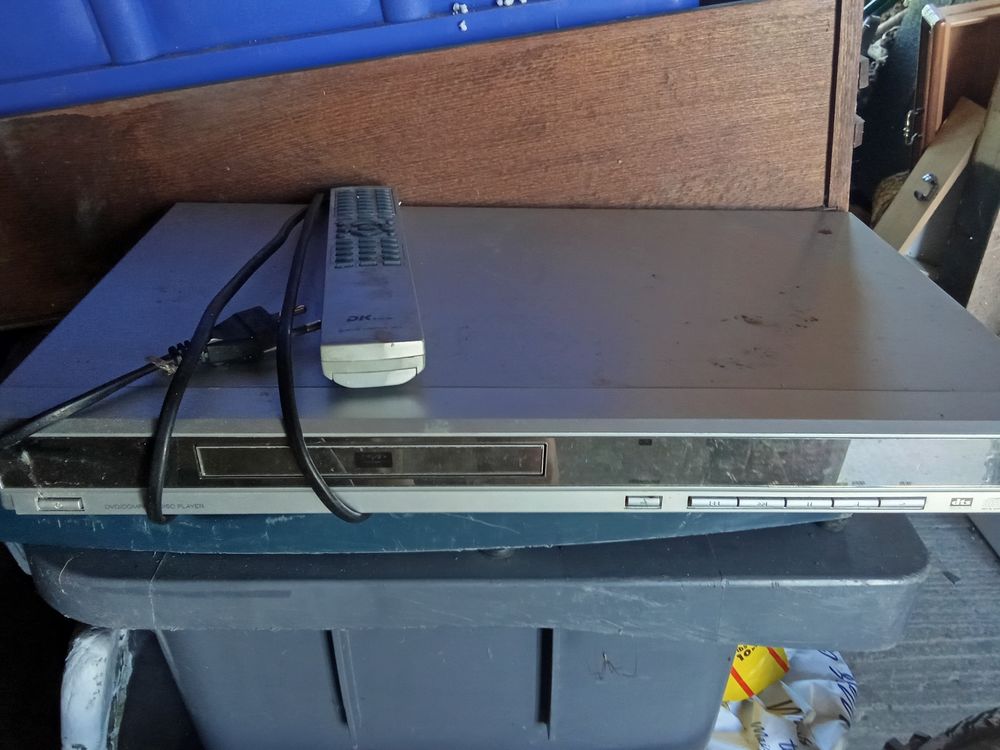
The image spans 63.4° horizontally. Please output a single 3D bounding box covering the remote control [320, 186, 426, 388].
[{"bbox_3d":[-0.065,-0.053,0.403,0.041,0.021,0.197,-4,31,-8],"label":"remote control"}]

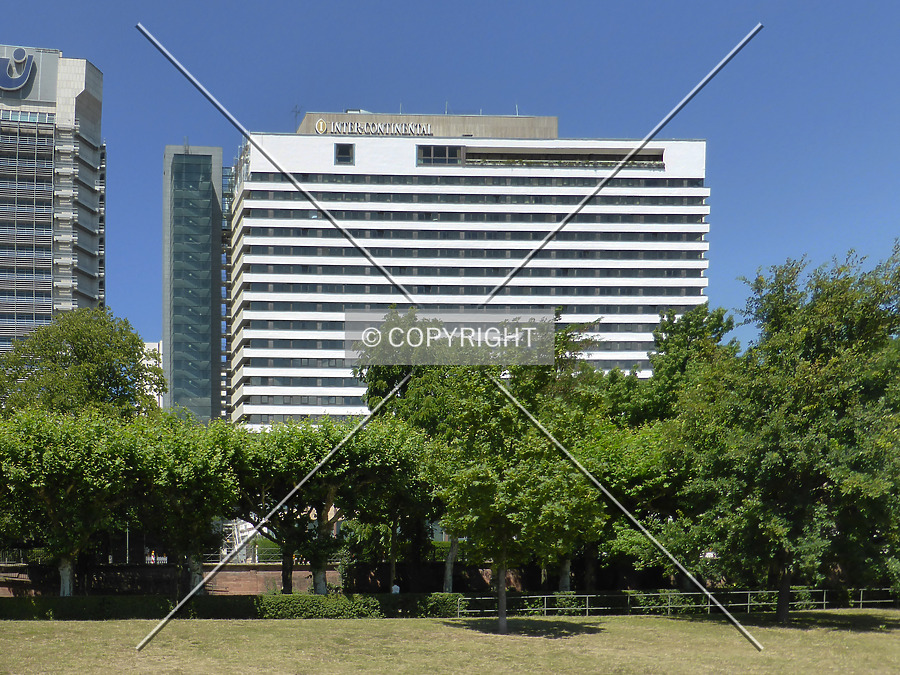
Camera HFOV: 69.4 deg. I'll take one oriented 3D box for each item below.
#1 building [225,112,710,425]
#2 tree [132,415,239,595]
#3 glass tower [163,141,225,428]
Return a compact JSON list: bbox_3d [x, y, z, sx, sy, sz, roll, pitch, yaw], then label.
[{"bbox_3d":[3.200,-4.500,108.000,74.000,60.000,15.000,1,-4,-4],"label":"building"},{"bbox_3d":[-14.900,9.700,37.000,6.500,10.800,6.300,1,-4,-2],"label":"tree"},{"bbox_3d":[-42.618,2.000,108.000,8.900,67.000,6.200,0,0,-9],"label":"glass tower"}]

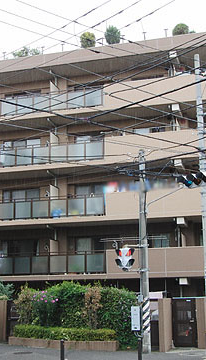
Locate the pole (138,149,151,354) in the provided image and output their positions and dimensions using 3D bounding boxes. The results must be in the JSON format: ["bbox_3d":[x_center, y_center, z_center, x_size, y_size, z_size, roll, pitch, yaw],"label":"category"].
[{"bbox_3d":[1.517,2.455,20.706,0.300,7.420,0.300,-1,-12,0],"label":"pole"}]

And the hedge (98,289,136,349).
[{"bbox_3d":[0.588,5.336,21.967,1.300,2.300,0.900,-6,-13,24],"label":"hedge"}]

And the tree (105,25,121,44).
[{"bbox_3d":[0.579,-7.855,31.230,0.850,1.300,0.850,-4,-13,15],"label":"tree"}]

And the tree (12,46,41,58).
[{"bbox_3d":[-4.446,-7.232,32.973,1.650,1.100,1.300,-4,-13,16],"label":"tree"}]

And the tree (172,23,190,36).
[{"bbox_3d":[4.122,-7.825,30.205,0.920,1.050,0.920,-4,-13,15],"label":"tree"}]

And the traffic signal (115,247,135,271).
[{"bbox_3d":[0.802,2.809,20.268,0.680,0.850,0.500,-1,-12,0],"label":"traffic signal"}]

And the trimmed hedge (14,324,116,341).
[{"bbox_3d":[-1.584,6.112,22.781,5.785,0.470,0.550,-13,-17,43],"label":"trimmed hedge"}]

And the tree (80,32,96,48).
[{"bbox_3d":[-0.867,-7.715,31.942,0.880,1.250,0.880,-1,-12,0],"label":"tree"}]

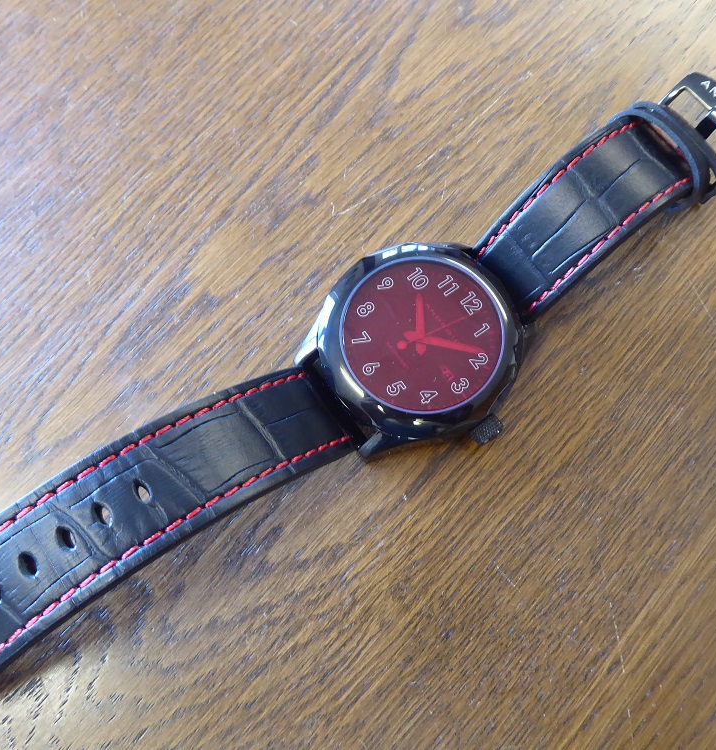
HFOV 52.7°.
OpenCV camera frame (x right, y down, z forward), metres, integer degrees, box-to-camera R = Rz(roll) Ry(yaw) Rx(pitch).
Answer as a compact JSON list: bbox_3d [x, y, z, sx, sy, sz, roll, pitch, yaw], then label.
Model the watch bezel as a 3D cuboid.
[{"bbox_3d":[0.014,-0.007,0.159,0.047,0.011,0.045,-1,71,3],"label":"watch bezel"}]

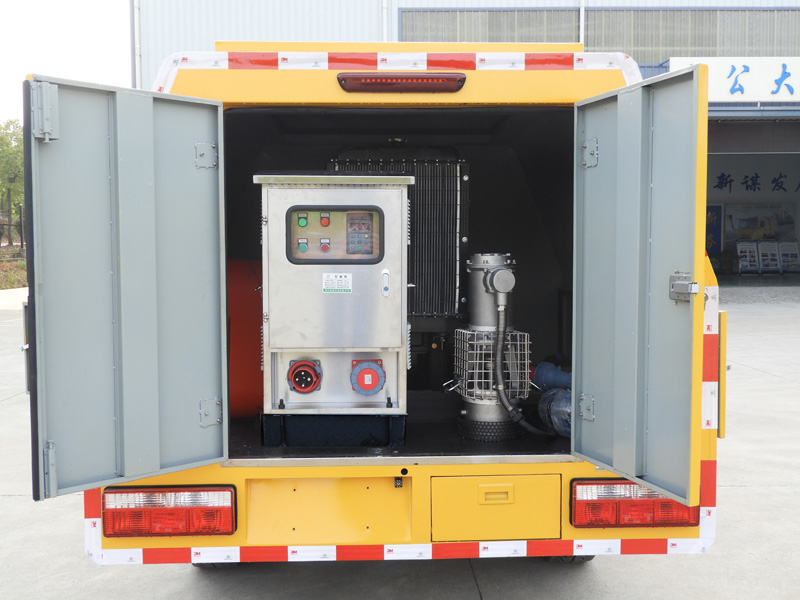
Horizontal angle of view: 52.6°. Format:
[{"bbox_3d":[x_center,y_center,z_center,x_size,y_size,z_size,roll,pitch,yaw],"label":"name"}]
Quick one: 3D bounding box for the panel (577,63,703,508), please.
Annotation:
[{"bbox_3d":[0.646,-0.039,2.251,0.040,1.089,0.563,-1,4,-19],"label":"panel"}]

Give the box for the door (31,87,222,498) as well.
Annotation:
[{"bbox_3d":[-0.747,-0.035,2.272,0.045,1.089,0.578,3,5,44],"label":"door"}]

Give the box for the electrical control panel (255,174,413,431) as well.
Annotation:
[{"bbox_3d":[-0.221,-0.003,2.869,0.520,0.840,0.400,0,4,-2],"label":"electrical control panel"}]

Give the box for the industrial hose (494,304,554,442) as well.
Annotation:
[{"bbox_3d":[0.423,0.245,2.745,0.203,0.448,0.120,0,4,-2],"label":"industrial hose"}]

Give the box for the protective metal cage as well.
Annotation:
[{"bbox_3d":[0.328,0.223,2.850,0.259,0.236,0.240,0,4,-2],"label":"protective metal cage"}]

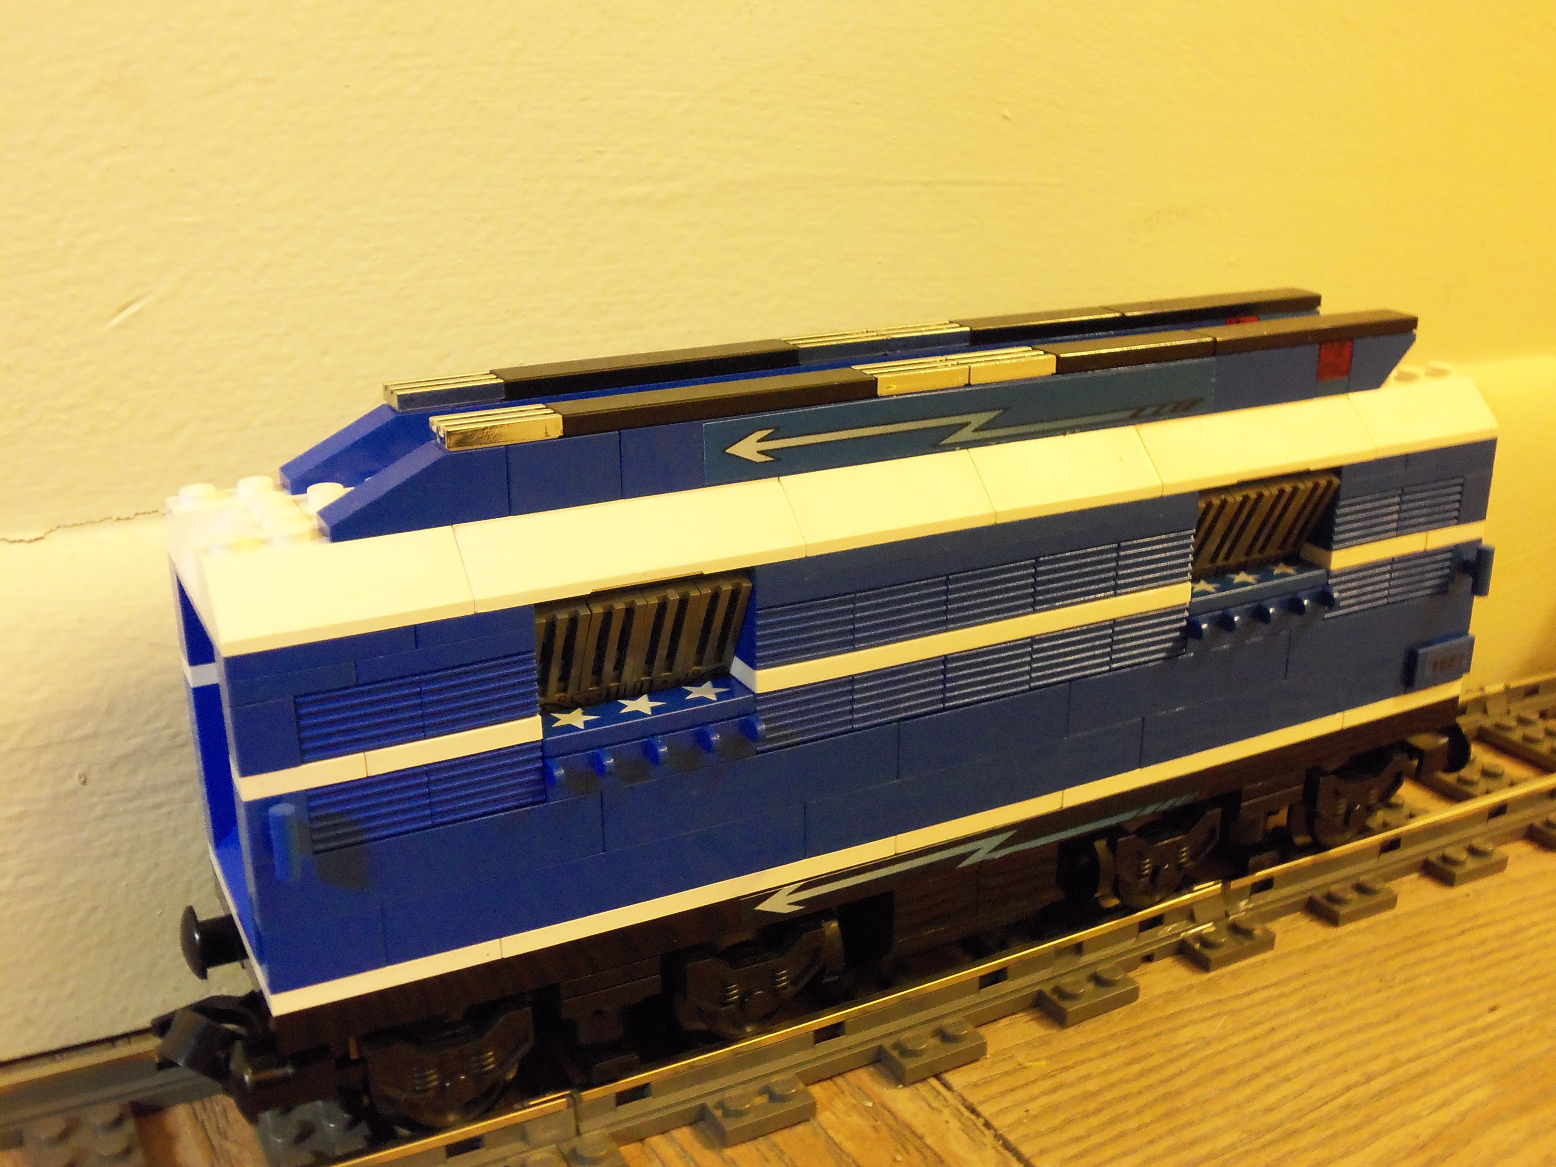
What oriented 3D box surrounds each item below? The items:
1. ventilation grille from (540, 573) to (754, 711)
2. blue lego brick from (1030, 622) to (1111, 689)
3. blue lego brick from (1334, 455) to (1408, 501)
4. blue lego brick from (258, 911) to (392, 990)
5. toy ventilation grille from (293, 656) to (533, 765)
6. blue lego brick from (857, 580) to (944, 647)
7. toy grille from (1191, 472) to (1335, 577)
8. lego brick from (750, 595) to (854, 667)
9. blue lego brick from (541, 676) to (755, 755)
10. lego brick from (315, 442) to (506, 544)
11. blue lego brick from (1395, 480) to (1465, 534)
[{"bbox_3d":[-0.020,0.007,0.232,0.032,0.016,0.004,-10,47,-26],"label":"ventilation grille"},{"bbox_3d":[0.044,0.010,0.266,0.016,0.010,0.008,-10,22,-26],"label":"blue lego brick"},{"bbox_3d":[0.099,-0.019,0.285,0.016,0.006,0.008,-10,22,-26],"label":"blue lego brick"},{"bbox_3d":[-0.061,0.047,0.221,0.016,0.010,0.008,-10,22,-26],"label":"blue lego brick"},{"bbox_3d":[-0.047,0.015,0.216,0.032,0.010,0.008,-10,22,-26],"label":"toy ventilation grille"},{"bbox_3d":[0.016,0.003,0.248,0.016,0.010,0.008,-10,22,-26],"label":"blue lego brick"},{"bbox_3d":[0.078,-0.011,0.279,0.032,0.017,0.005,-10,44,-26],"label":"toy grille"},{"bbox_3d":[0.002,0.006,0.241,0.016,0.010,0.008,-10,22,-26],"label":"lego brick"},{"bbox_3d":[-0.019,0.019,0.233,0.032,0.003,0.008,-10,22,-26],"label":"blue lego brick"},{"bbox_3d":[-0.047,-0.012,0.215,0.024,0.010,0.008,-10,22,-26],"label":"lego brick"},{"bbox_3d":[0.113,-0.014,0.295,0.016,0.010,0.008,-10,22,-26],"label":"blue lego brick"}]

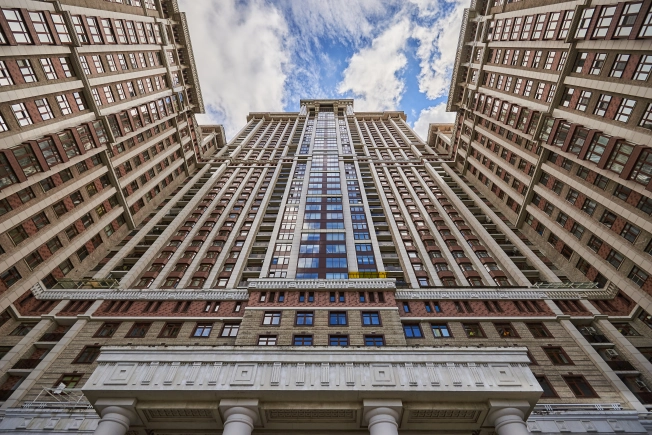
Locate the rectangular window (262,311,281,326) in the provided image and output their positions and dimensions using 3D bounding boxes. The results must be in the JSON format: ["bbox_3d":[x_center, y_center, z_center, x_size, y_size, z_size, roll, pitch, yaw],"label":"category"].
[{"bbox_3d":[-5.997,11.285,32.137,1.877,2.067,0.200,0,-59,1],"label":"rectangular window"}]

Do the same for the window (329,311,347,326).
[{"bbox_3d":[1.511,12.075,34.447,2.150,2.120,0.220,0,-59,0],"label":"window"}]

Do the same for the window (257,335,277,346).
[{"bbox_3d":[-6.462,13.823,31.578,2.150,2.120,0.220,0,-59,0],"label":"window"}]

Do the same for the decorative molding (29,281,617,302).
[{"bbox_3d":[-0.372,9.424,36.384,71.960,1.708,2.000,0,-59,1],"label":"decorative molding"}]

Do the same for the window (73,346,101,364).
[{"bbox_3d":[-26.695,15.509,32.660,2.150,2.120,0.220,0,-59,0],"label":"window"}]

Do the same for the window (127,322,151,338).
[{"bbox_3d":[-21.381,12.985,33.287,2.002,1.988,0.200,0,-59,1],"label":"window"}]

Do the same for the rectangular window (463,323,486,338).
[{"bbox_3d":[16.828,12.865,32.920,1.966,1.977,0.200,0,-59,1],"label":"rectangular window"}]

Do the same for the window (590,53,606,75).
[{"bbox_3d":[34.184,-19.143,36.245,0.200,1.745,2.270,0,-59,1],"label":"window"}]

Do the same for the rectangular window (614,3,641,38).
[{"bbox_3d":[34.996,-22.826,33.604,0.250,2.250,3.300,-2,-59,1],"label":"rectangular window"}]

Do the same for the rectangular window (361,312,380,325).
[{"bbox_3d":[5.071,11.247,32.035,1.882,2.059,0.200,0,-59,1],"label":"rectangular window"}]

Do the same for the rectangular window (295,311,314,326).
[{"bbox_3d":[-2.529,12.079,34.460,2.150,2.120,0.220,0,-59,0],"label":"rectangular window"}]

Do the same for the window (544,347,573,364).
[{"bbox_3d":[25.932,15.522,32.374,2.150,2.120,0.220,0,-59,0],"label":"window"}]

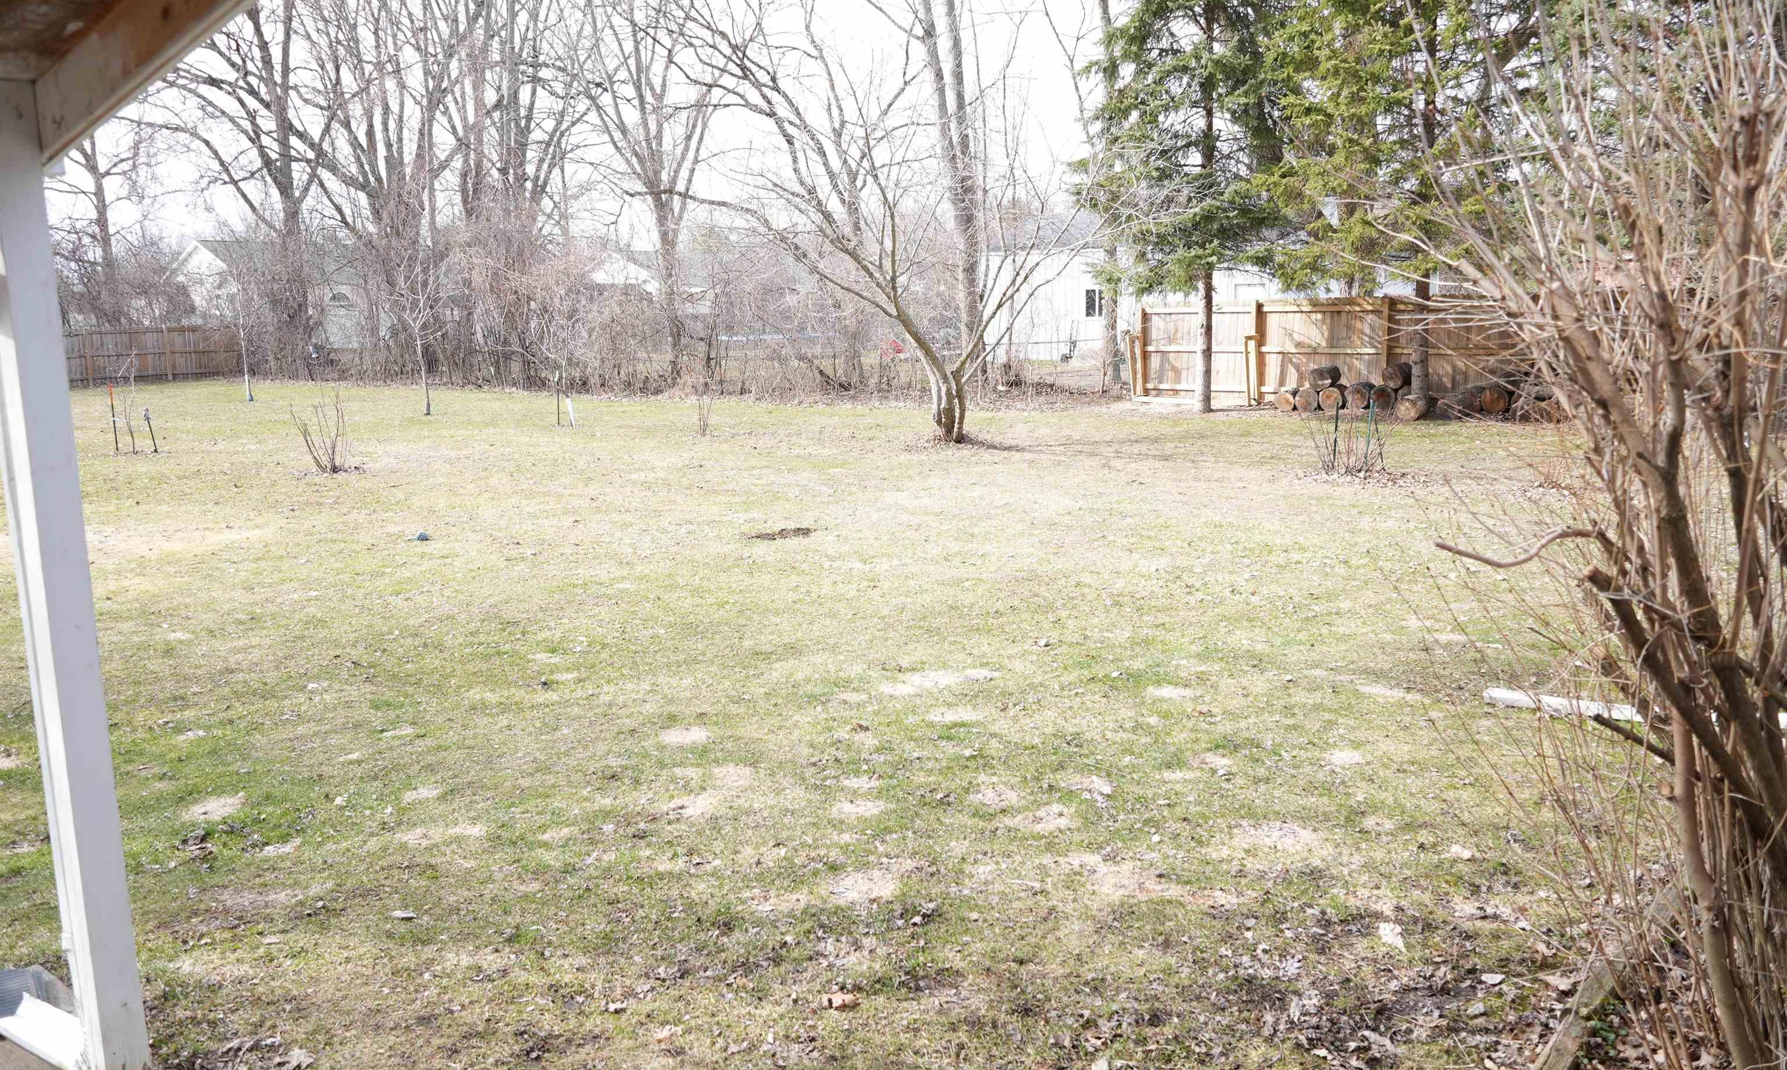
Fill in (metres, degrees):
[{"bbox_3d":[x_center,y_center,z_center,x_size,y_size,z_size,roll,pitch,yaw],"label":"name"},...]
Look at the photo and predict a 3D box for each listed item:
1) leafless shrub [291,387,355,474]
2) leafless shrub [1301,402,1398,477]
[{"bbox_3d":[-7.015,-1.288,17.106,0.794,1.023,0.755,-5,10,-22],"label":"leafless shrub"},{"bbox_3d":[4.701,-0.972,14.343,1.040,0.651,0.936,1,9,18],"label":"leafless shrub"}]

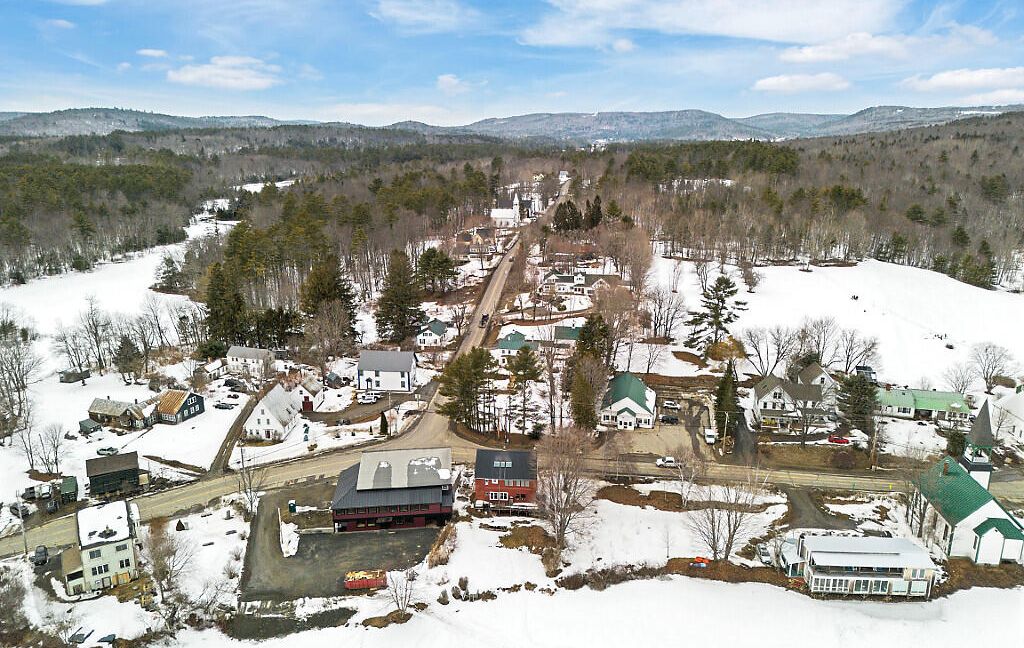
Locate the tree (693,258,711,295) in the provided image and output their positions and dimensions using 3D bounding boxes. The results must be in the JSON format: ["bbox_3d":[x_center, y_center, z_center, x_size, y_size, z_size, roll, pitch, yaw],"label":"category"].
[{"bbox_3d":[81.650,-20.660,306.310,7.760,15.350,7.760,0,15,0],"label":"tree"}]

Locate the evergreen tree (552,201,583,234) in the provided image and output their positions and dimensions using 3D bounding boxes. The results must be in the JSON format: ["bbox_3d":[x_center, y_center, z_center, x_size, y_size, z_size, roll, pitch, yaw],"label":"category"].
[{"bbox_3d":[37.170,-72.700,476.080,19.000,20.010,15.000,0,15,0],"label":"evergreen tree"}]

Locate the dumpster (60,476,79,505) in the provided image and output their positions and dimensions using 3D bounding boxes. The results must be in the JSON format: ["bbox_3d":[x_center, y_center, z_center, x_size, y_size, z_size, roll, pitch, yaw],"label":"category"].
[{"bbox_3d":[-86.200,32.550,138.550,2.500,2.400,6.700,-7,17,-26],"label":"dumpster"}]

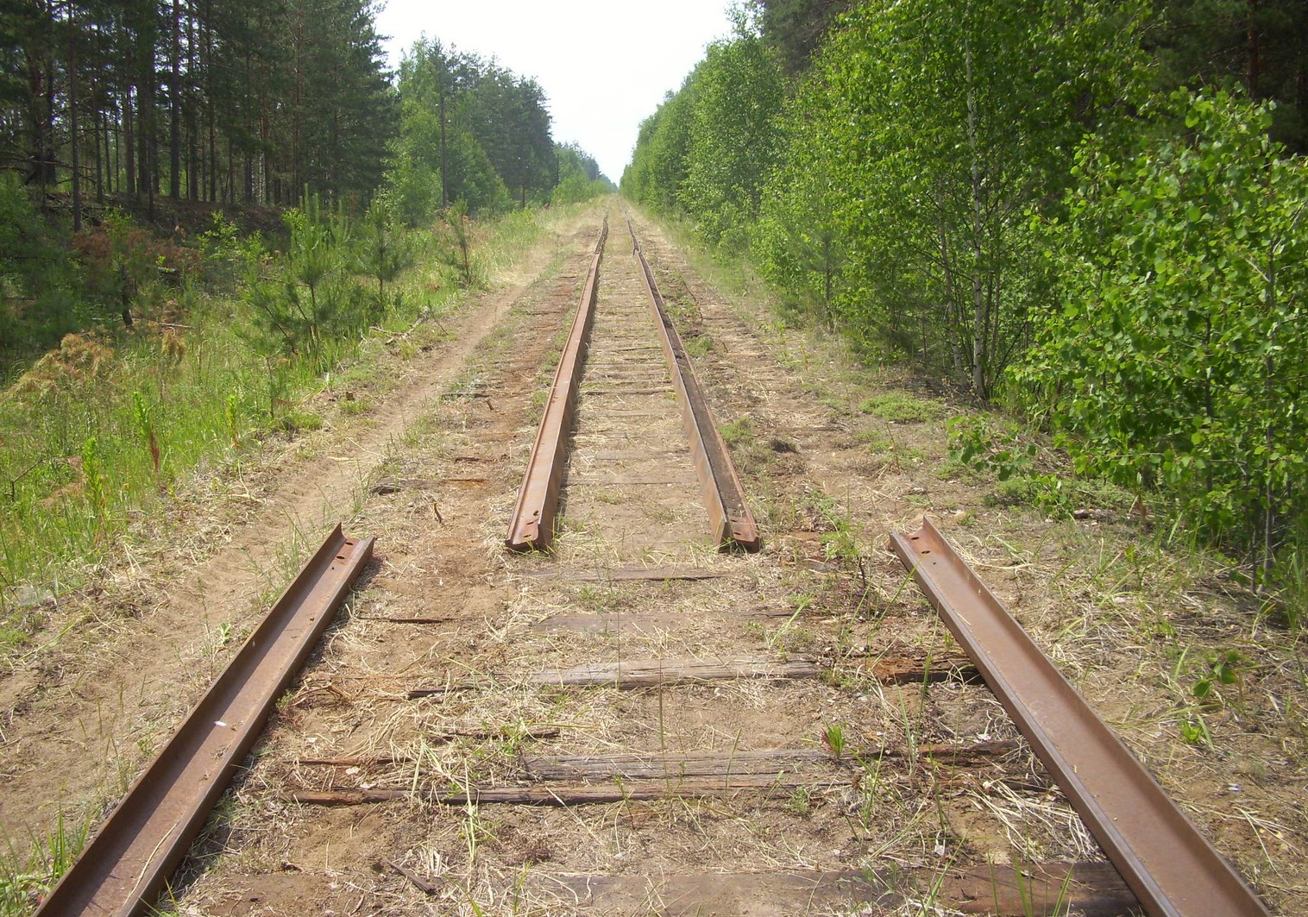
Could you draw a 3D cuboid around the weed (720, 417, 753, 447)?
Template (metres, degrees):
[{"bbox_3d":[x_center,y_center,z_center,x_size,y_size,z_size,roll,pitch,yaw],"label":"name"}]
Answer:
[{"bbox_3d":[0.531,-0.173,8.243,0.216,0.160,0.260,0,12,0],"label":"weed"}]

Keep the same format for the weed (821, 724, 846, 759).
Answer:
[{"bbox_3d":[0.518,0.821,3.704,0.073,0.098,0.072,0,12,0],"label":"weed"}]

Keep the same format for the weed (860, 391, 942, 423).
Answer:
[{"bbox_3d":[1.767,-0.378,9.186,0.599,0.150,0.520,0,12,0],"label":"weed"}]

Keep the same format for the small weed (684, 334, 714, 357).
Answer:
[{"bbox_3d":[0.440,-1.107,12.571,0.310,0.193,0.340,0,12,0],"label":"small weed"}]

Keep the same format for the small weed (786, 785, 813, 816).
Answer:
[{"bbox_3d":[0.385,0.902,3.397,0.070,0.066,0.065,0,12,0],"label":"small weed"}]

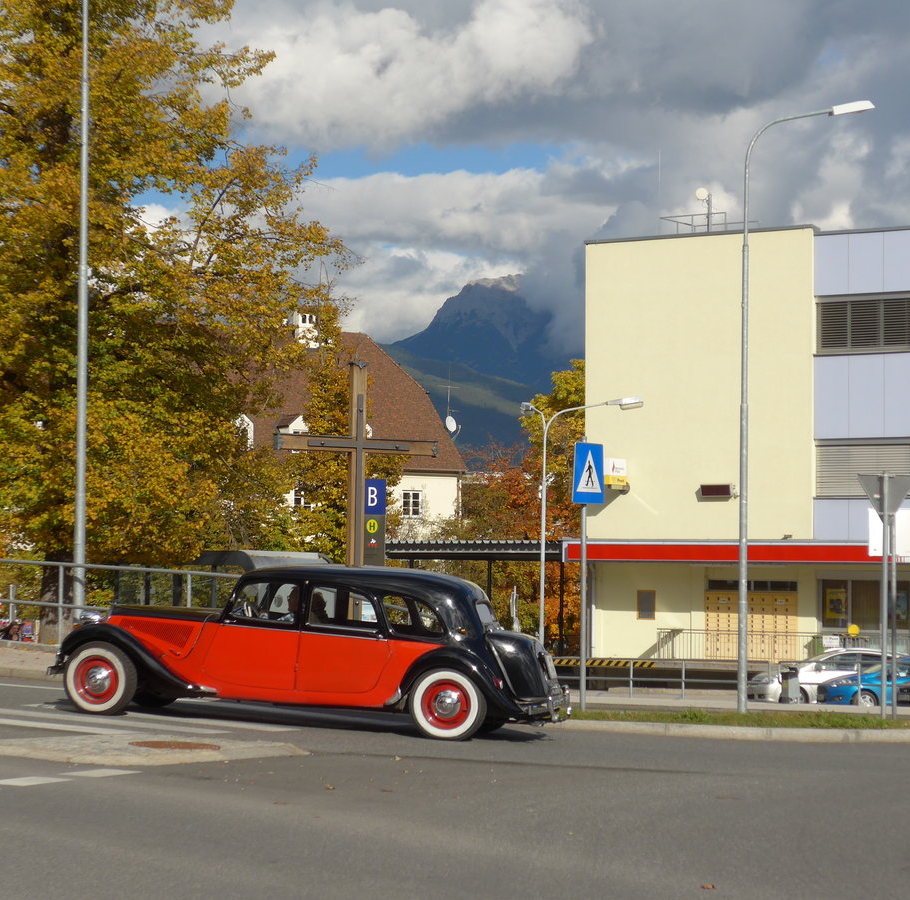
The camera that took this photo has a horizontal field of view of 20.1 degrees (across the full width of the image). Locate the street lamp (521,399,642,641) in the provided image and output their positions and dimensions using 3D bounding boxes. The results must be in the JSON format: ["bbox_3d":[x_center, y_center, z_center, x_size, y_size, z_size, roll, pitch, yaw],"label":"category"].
[{"bbox_3d":[2.423,2.105,50.480,2.400,6.300,1.700,1,-2,-6],"label":"street lamp"}]

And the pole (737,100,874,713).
[{"bbox_3d":[3.721,-0.460,27.276,1.480,6.550,0.300,0,-2,0],"label":"pole"}]

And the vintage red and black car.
[{"bbox_3d":[-1.321,1.791,23.836,4.770,1.520,1.780,3,-2,13],"label":"vintage red and black car"}]

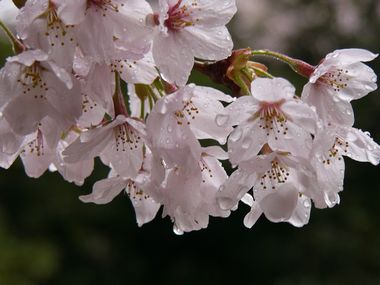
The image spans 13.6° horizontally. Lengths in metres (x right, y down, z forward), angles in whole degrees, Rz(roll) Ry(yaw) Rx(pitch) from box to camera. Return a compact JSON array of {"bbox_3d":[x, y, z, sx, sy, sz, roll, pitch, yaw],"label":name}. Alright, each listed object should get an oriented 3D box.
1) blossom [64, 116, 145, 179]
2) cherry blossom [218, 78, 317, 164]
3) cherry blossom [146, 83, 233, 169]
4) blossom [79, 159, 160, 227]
[{"bbox_3d":[-0.028,0.001,0.555,0.034,0.021,0.032,0,-45,2],"label":"blossom"},{"bbox_3d":[0.027,-0.007,0.550,0.034,0.032,0.020,0,30,0],"label":"cherry blossom"},{"bbox_3d":[0.000,-0.005,0.545,0.034,0.032,0.021,0,30,-28],"label":"cherry blossom"},{"bbox_3d":[-0.024,0.018,0.560,0.033,0.021,0.031,0,-49,0],"label":"blossom"}]

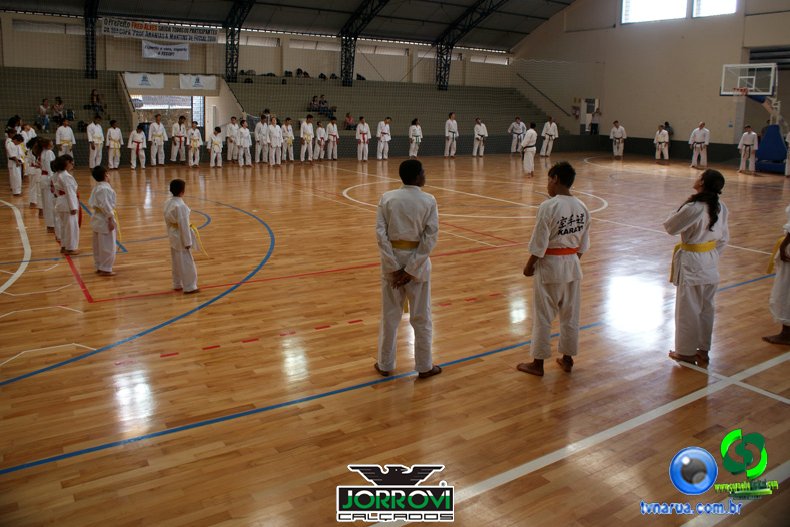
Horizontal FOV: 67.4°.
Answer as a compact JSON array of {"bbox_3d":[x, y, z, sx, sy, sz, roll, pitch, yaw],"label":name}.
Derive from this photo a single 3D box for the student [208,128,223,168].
[{"bbox_3d":[-5.788,-3.757,19.176,0.460,1.277,0.280,-6,16,-27],"label":"student"}]

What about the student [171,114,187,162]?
[{"bbox_3d":[-7.414,-4.228,20.268,0.530,1.558,0.300,-7,17,-29],"label":"student"}]

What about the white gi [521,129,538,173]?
[{"bbox_3d":[4.274,-3.541,18.798,0.520,1.427,0.340,-7,16,-29],"label":"white gi"}]

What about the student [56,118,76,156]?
[{"bbox_3d":[-10.151,-3.687,18.311,0.560,1.541,0.320,-8,17,-31],"label":"student"}]

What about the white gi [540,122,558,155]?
[{"bbox_3d":[7.167,-5.771,27.401,0.740,1.510,0.370,5,15,16],"label":"white gi"}]

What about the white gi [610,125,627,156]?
[{"bbox_3d":[10.475,-5.718,27.742,0.700,1.492,0.360,8,16,24],"label":"white gi"}]

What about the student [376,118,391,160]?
[{"bbox_3d":[-0.440,-4.810,23.203,0.520,1.497,0.320,-4,15,-19],"label":"student"}]

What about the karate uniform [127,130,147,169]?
[{"bbox_3d":[-8.084,-3.559,18.605,0.520,1.174,0.300,-7,16,-28],"label":"karate uniform"}]

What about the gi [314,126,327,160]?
[{"bbox_3d":[-2.919,-4.799,23.216,0.460,1.490,0.340,-8,17,-33],"label":"gi"}]

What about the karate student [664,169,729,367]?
[{"bbox_3d":[2.240,0.034,4.402,0.420,1.461,0.380,-4,15,-21],"label":"karate student"}]

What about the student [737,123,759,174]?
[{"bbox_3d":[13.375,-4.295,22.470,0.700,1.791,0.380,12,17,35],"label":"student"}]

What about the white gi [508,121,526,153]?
[{"bbox_3d":[5.891,-6.097,28.384,0.800,1.786,0.380,1,14,0],"label":"white gi"}]

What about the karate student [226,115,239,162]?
[{"bbox_3d":[-5.939,-4.454,21.723,0.480,1.330,0.330,-5,16,-24],"label":"karate student"}]

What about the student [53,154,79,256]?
[{"bbox_3d":[-4.405,-0.791,7.937,0.280,1.304,0.380,-10,19,-38],"label":"student"}]

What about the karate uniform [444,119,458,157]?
[{"bbox_3d":[2.418,-5.345,25.349,0.560,1.541,0.330,-7,17,-29],"label":"karate uniform"}]

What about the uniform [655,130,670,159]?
[{"bbox_3d":[11.846,-5.208,26.291,0.560,1.438,0.310,13,19,39],"label":"uniform"}]

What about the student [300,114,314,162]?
[{"bbox_3d":[-3.171,-4.424,21.475,0.500,1.440,0.320,-7,17,-29],"label":"student"}]

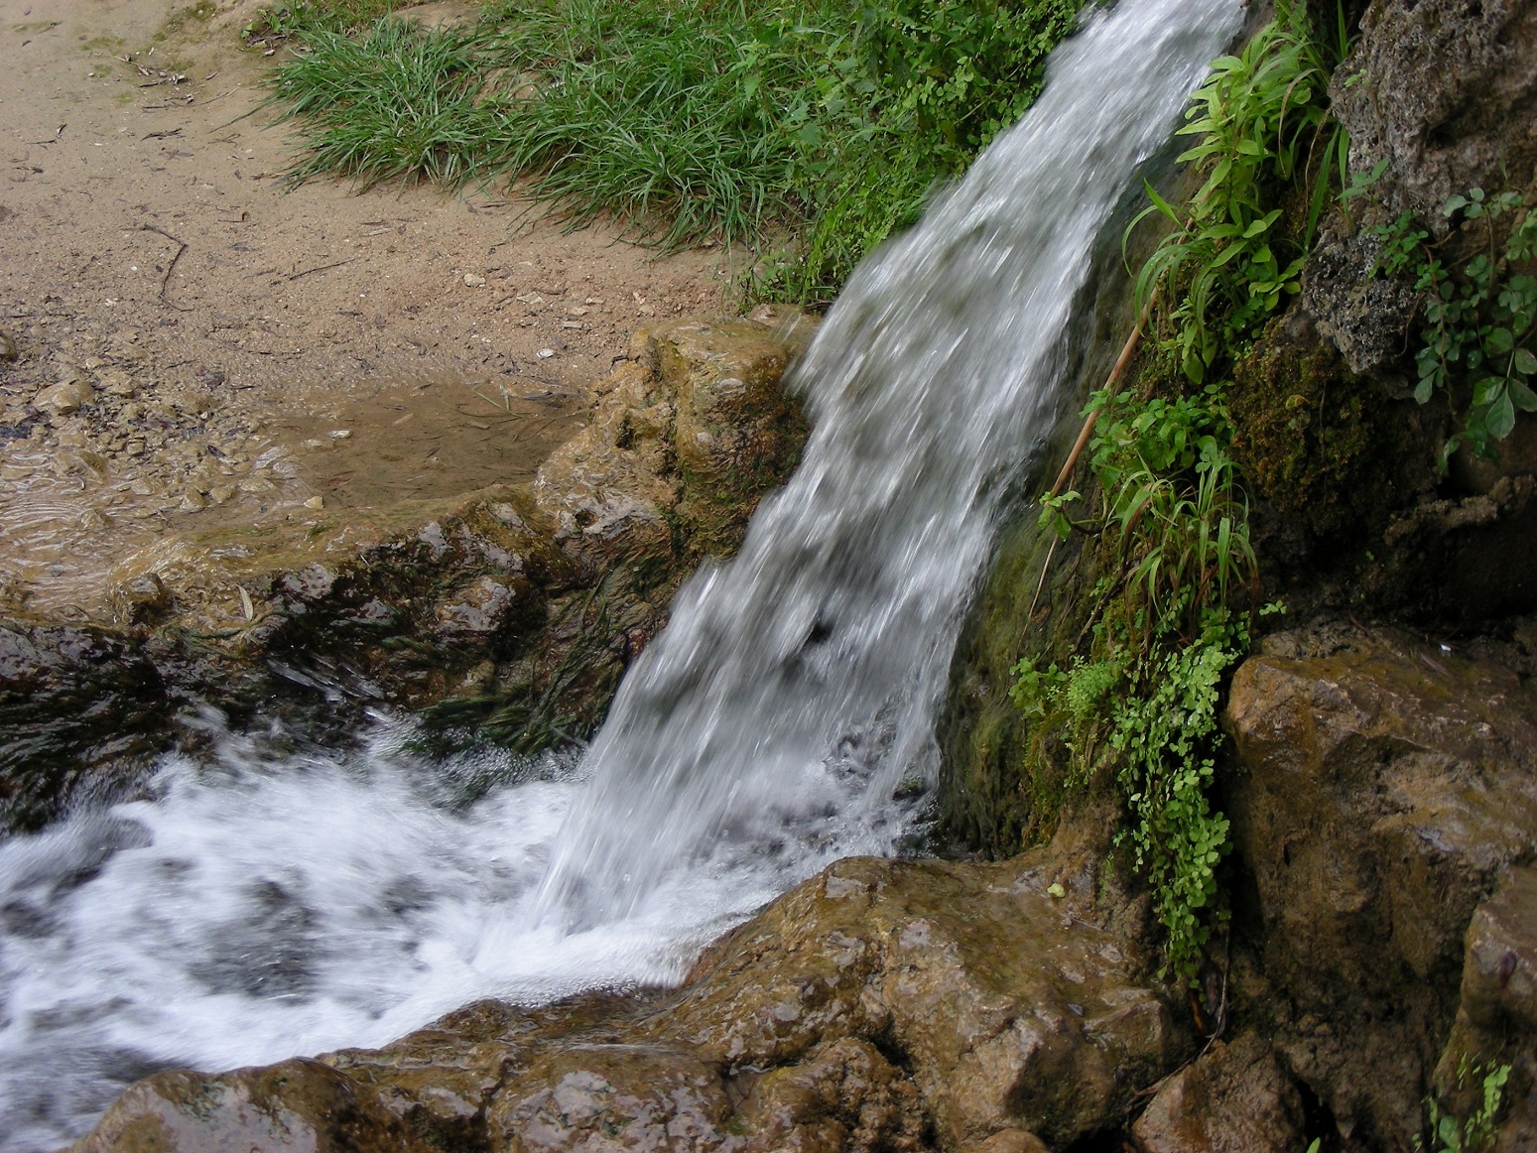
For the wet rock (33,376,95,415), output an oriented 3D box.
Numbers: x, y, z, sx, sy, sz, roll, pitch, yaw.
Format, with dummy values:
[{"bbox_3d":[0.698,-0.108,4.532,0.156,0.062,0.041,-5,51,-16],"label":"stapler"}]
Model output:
[{"bbox_3d":[-0.958,-0.244,3.500,0.080,0.043,0.060,-10,30,-18],"label":"wet rock"}]

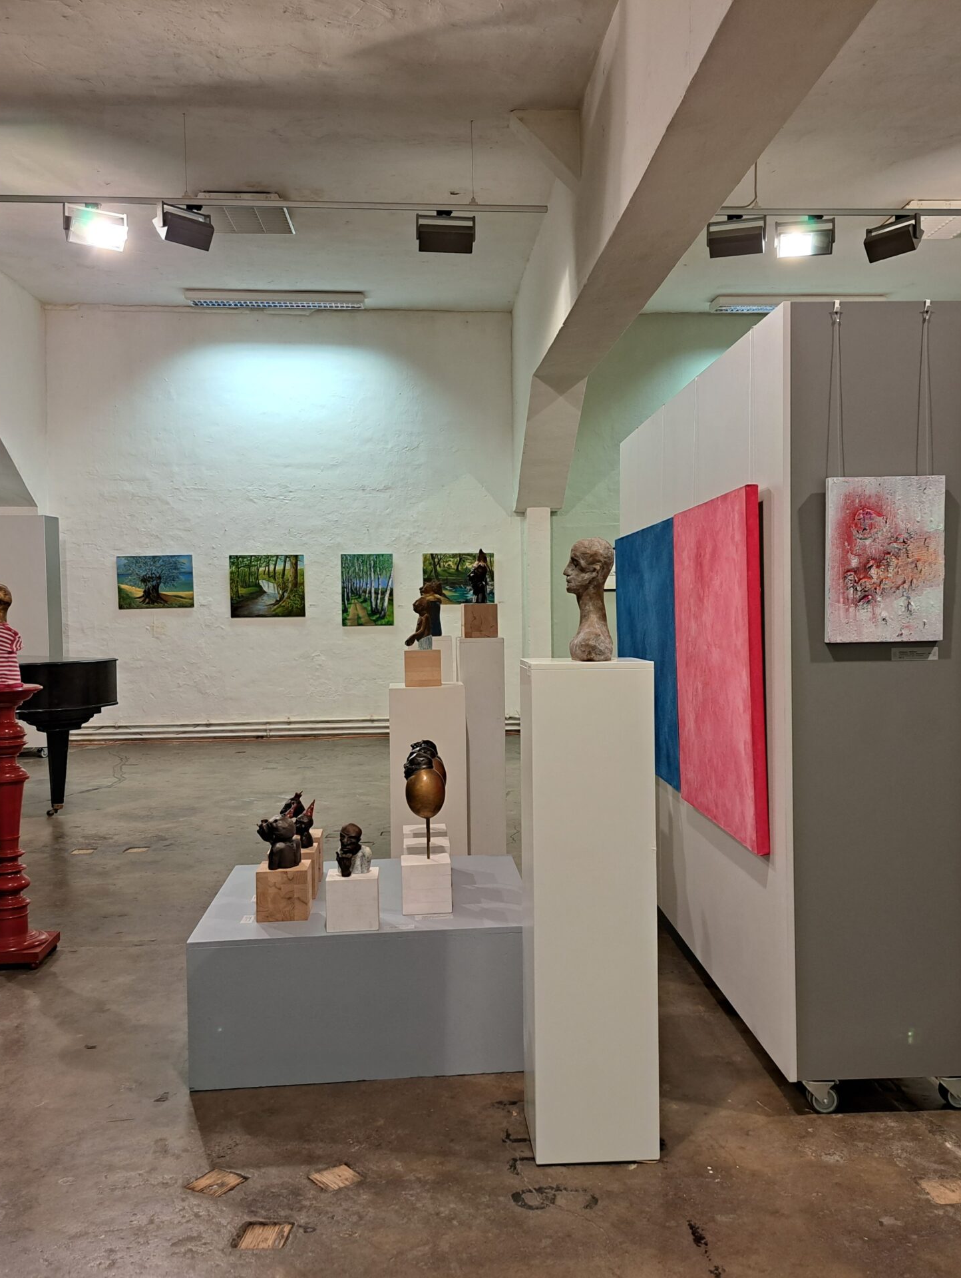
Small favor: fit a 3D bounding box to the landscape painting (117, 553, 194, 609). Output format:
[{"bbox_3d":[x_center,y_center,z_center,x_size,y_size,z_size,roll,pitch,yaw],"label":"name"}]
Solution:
[{"bbox_3d":[-3.080,-0.536,11.201,0.720,0.498,0.030,-1,4,-4],"label":"landscape painting"}]

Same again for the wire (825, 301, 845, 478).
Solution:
[{"bbox_3d":[0.898,-0.632,2.992,0.050,0.440,0.020,-1,2,-3],"label":"wire"}]

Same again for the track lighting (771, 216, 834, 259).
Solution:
[{"bbox_3d":[1.966,-2.443,7.180,0.335,0.195,0.155,-1,2,11],"label":"track lighting"}]

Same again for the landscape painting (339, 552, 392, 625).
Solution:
[{"bbox_3d":[-1.176,-0.501,12.281,0.540,0.750,0.030,-1,2,-3],"label":"landscape painting"}]

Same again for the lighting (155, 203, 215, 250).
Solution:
[{"bbox_3d":[-1.847,-2.613,7.460,0.170,0.235,0.355,1,2,42],"label":"lighting"}]

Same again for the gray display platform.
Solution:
[{"bbox_3d":[-0.349,1.026,3.806,0.989,0.418,0.945,-1,2,-5],"label":"gray display platform"}]

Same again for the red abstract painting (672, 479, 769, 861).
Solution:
[{"bbox_3d":[0.731,0.068,3.684,0.035,1.000,0.990,-1,2,-3],"label":"red abstract painting"}]

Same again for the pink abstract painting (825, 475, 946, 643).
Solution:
[{"bbox_3d":[1.038,-0.205,3.030,0.302,0.425,0.030,-1,4,-2],"label":"pink abstract painting"}]

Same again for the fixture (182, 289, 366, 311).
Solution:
[{"bbox_3d":[-1.925,-3.209,11.163,1.661,0.107,0.233,-1,2,-9],"label":"fixture"}]

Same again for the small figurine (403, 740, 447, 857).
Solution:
[{"bbox_3d":[-0.170,0.509,3.641,0.130,0.345,0.125,-1,2,-11],"label":"small figurine"}]

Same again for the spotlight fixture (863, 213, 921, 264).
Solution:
[{"bbox_3d":[2.515,-2.446,7.213,0.155,0.195,0.335,-3,3,-39],"label":"spotlight fixture"}]

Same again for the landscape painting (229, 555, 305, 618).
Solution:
[{"bbox_3d":[-2.030,-0.498,11.280,0.715,0.595,0.030,-1,4,-4],"label":"landscape painting"}]

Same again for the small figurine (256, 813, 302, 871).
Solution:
[{"bbox_3d":[-0.605,0.611,3.555,0.120,0.160,0.100,-2,2,-25],"label":"small figurine"}]

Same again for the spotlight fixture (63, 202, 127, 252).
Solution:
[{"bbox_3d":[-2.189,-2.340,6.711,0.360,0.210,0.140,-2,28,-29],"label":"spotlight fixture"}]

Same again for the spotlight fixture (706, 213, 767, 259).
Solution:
[{"bbox_3d":[1.673,-2.622,7.695,0.371,0.235,0.170,0,2,19],"label":"spotlight fixture"}]

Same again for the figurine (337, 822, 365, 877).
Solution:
[{"bbox_3d":[-0.370,0.612,3.439,0.085,0.147,0.080,0,2,30],"label":"figurine"}]

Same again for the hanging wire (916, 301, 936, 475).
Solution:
[{"bbox_3d":[1.132,-0.636,3.002,0.050,0.440,0.020,-1,2,-3],"label":"hanging wire"}]

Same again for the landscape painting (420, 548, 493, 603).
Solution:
[{"bbox_3d":[-0.210,-0.577,11.407,0.695,0.495,0.030,-1,4,-4],"label":"landscape painting"}]

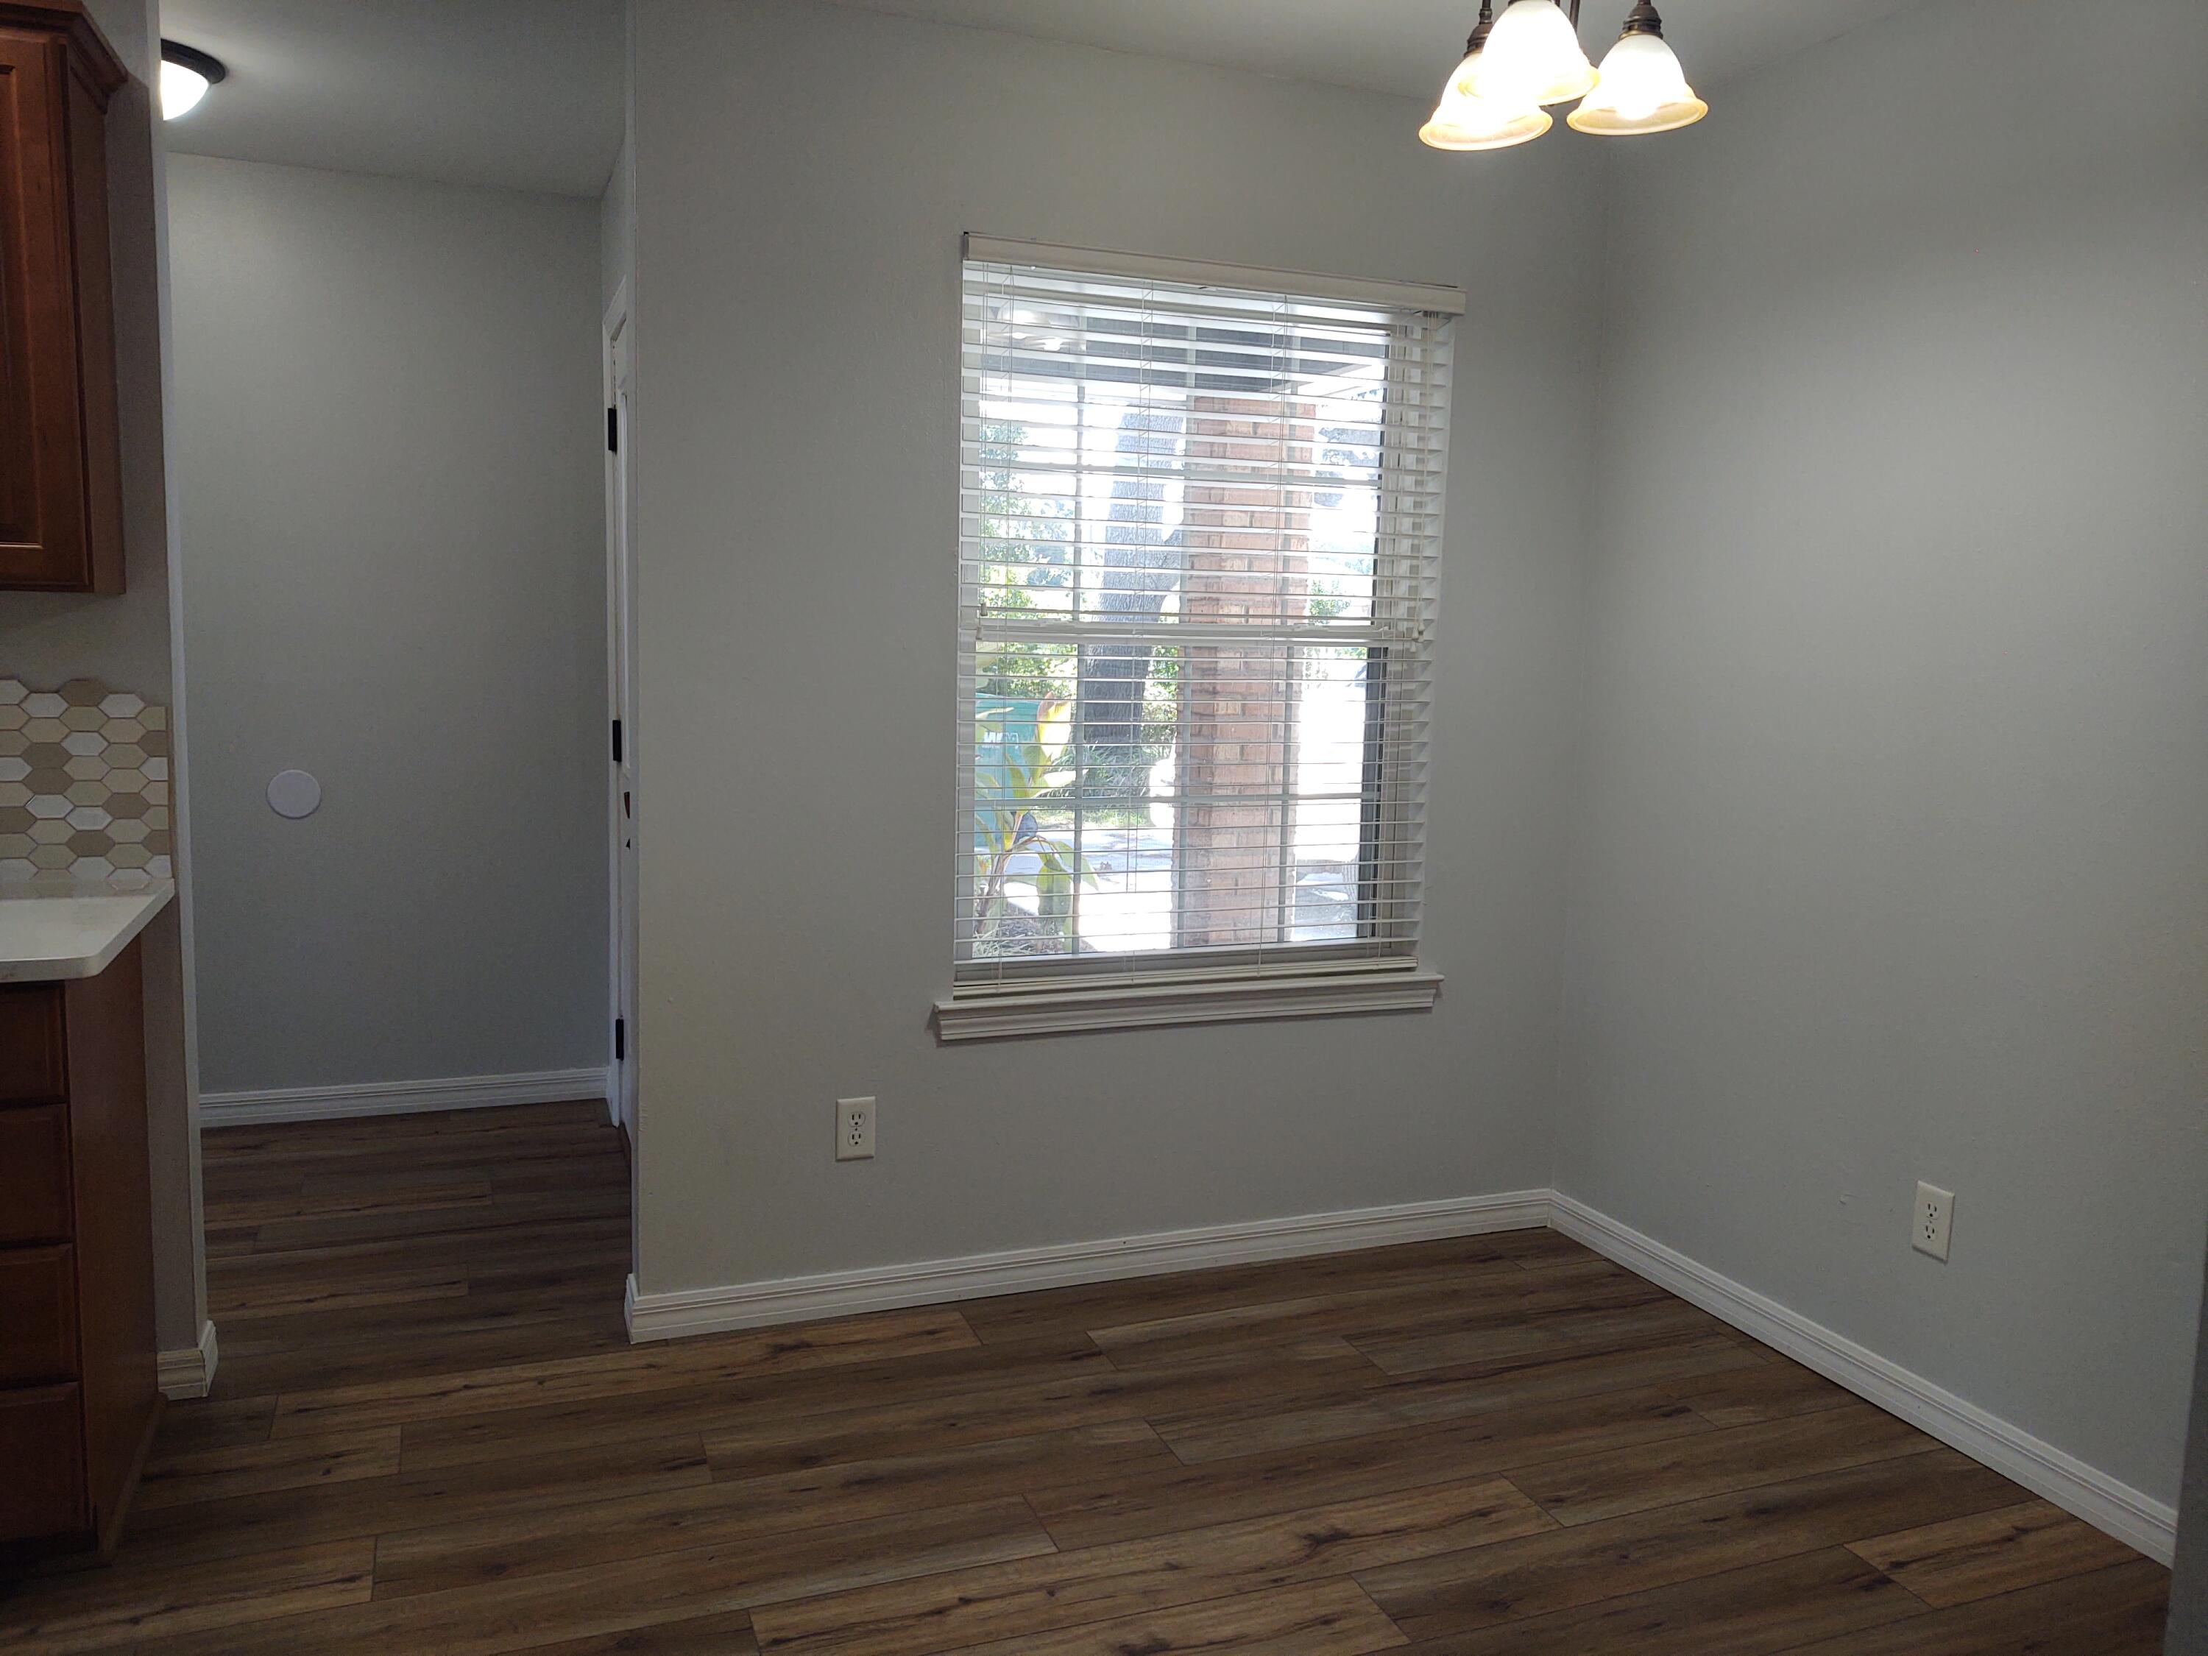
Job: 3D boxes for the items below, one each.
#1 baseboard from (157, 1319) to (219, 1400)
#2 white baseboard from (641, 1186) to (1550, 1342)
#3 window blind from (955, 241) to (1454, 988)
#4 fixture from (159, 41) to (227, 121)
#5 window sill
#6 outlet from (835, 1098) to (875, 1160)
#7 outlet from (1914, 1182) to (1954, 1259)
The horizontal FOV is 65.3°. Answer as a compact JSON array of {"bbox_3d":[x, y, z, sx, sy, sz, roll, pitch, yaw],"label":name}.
[{"bbox_3d":[-1.605,0.930,3.015,0.080,0.088,0.148,-1,7,-21],"label":"baseboard"},{"bbox_3d":[0.073,0.899,3.593,2.058,0.088,0.017,-1,7,-21],"label":"white baseboard"},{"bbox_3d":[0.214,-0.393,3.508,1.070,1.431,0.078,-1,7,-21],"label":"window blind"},{"bbox_3d":[-1.991,-1.501,3.470,0.380,0.130,0.380,-1,7,-21],"label":"fixture"},{"bbox_3d":[0.192,0.363,3.610,1.139,0.074,0.110,-1,7,-21],"label":"window sill"},{"bbox_3d":[-0.481,0.583,3.338,0.074,0.118,0.010,-1,7,-21],"label":"outlet"},{"bbox_3d":[1.422,0.676,2.955,0.010,0.118,0.074,-1,7,-21],"label":"outlet"}]

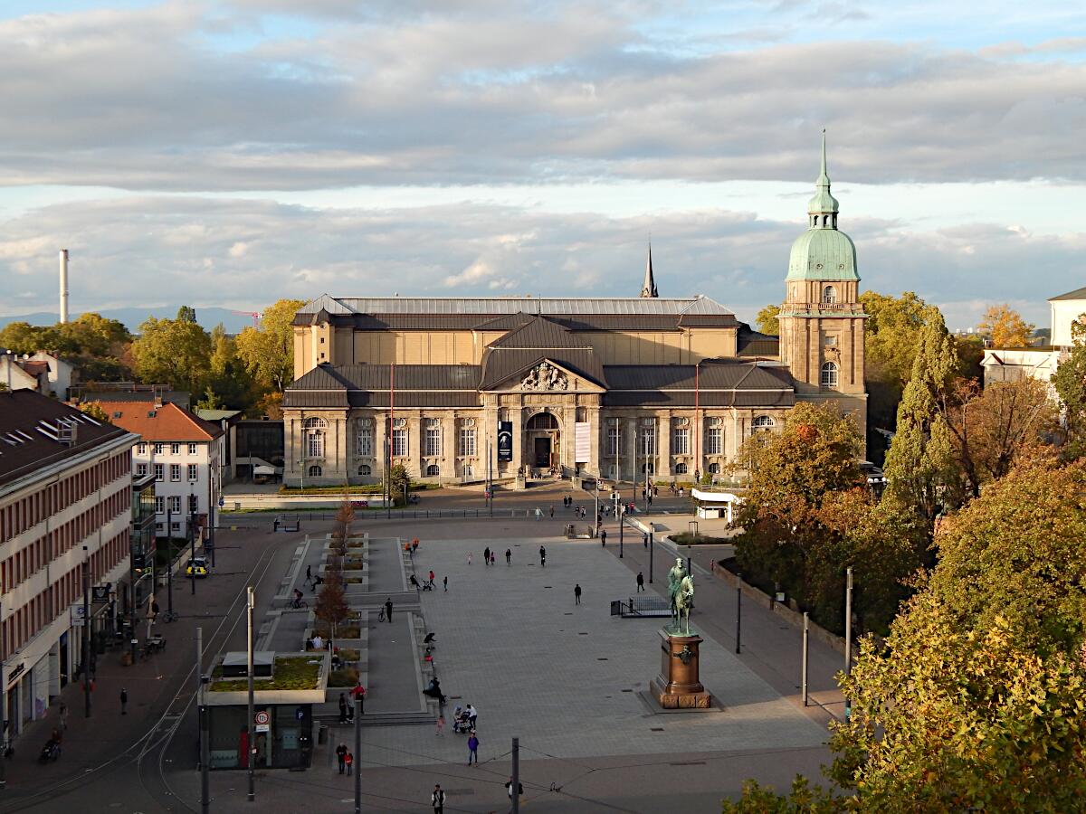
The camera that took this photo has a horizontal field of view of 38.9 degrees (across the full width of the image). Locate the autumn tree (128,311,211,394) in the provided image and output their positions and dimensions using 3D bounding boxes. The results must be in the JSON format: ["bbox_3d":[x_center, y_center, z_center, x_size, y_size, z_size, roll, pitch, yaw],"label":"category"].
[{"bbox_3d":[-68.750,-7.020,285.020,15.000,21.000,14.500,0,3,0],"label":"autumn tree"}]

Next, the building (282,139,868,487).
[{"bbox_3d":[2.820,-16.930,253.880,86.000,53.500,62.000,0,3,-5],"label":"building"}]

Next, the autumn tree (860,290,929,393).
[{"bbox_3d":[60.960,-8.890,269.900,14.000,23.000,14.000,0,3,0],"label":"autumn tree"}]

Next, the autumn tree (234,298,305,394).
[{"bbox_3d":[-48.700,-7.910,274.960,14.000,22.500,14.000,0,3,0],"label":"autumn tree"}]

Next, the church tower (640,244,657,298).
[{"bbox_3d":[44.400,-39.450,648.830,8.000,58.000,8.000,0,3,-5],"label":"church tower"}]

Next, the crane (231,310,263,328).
[{"bbox_3d":[-192.440,-47.600,998.870,27.000,30.000,4.000,-2,3,-32],"label":"crane"}]

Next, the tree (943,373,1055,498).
[{"bbox_3d":[57.040,4.200,192.470,14.000,16.000,13.500,0,3,0],"label":"tree"}]

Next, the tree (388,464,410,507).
[{"bbox_3d":[-19.280,10.500,206.810,3.300,5.800,3.300,0,3,0],"label":"tree"}]

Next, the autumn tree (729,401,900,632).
[{"bbox_3d":[22.090,8.150,126.590,13.200,17.000,12.800,0,3,0],"label":"autumn tree"}]

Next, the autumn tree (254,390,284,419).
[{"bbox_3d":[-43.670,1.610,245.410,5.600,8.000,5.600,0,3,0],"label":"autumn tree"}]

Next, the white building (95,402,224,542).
[{"bbox_3d":[-45.060,7.010,176.870,15.500,14.900,12.000,0,3,-5],"label":"white building"}]

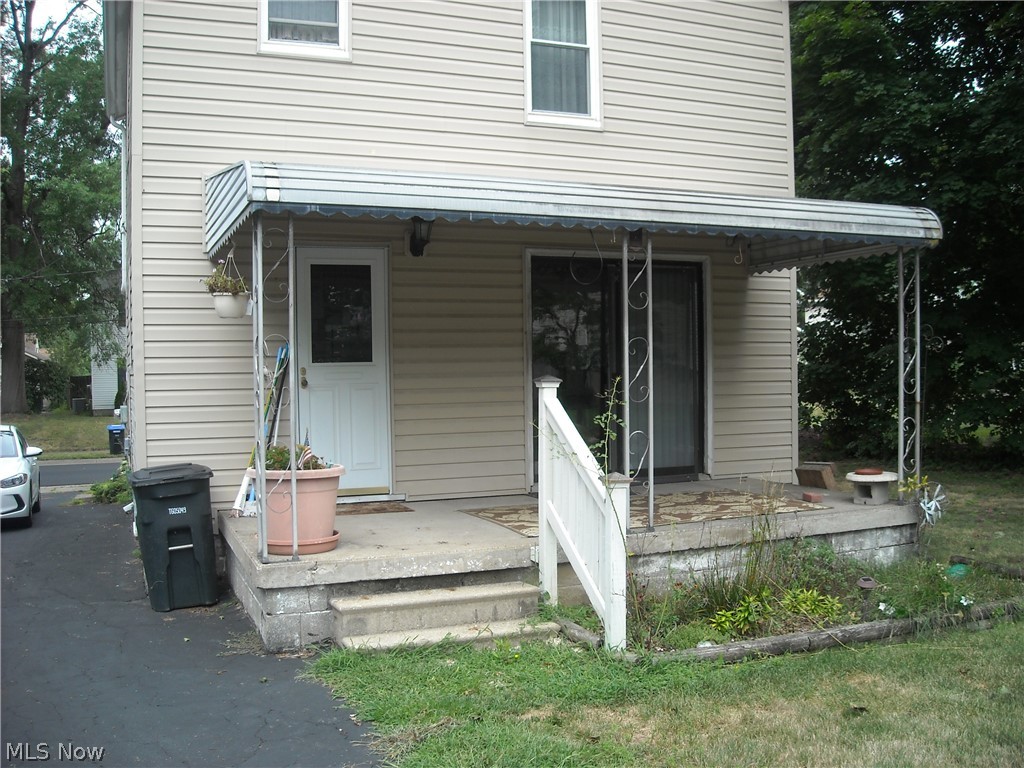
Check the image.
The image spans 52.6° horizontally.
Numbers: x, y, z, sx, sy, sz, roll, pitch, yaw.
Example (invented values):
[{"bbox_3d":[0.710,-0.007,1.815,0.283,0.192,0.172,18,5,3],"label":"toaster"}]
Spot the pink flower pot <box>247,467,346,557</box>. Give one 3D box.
[{"bbox_3d":[-1.371,0.784,6.597,0.620,0.520,0.620,-1,1,-23],"label":"pink flower pot"}]

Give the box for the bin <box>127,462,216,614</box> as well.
[{"bbox_3d":[-2.337,1.035,7.131,0.520,0.920,0.620,-1,1,-23],"label":"bin"}]

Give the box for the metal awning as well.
[{"bbox_3d":[0.451,-1.334,8.036,5.240,0.640,2.370,-1,1,-23],"label":"metal awning"}]

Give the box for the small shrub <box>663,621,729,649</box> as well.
[{"bbox_3d":[1.046,1.412,6.048,0.360,0.150,0.340,-1,1,-23],"label":"small shrub"}]

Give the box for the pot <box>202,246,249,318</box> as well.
[{"bbox_3d":[-1.937,-0.692,6.997,0.290,0.490,0.300,-1,1,-23],"label":"pot"}]

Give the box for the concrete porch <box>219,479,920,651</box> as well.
[{"bbox_3d":[0.453,1.243,7.957,5.030,0.510,2.580,-1,1,-23],"label":"concrete porch"}]

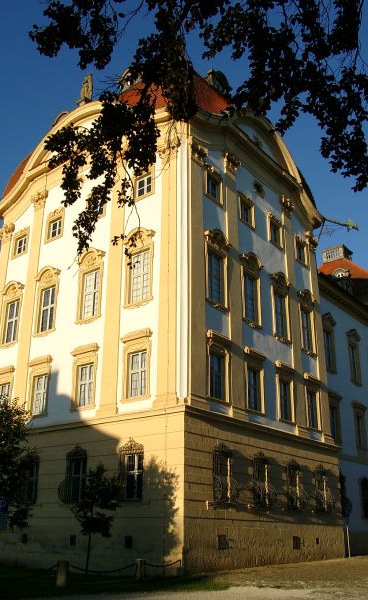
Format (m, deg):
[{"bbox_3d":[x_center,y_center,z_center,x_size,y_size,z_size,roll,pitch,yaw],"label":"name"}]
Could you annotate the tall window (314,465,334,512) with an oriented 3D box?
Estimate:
[{"bbox_3d":[8.050,10.956,34.141,0.481,2.600,1.348,-16,-27,36],"label":"tall window"}]

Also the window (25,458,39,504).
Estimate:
[{"bbox_3d":[-8.010,9.626,31.239,1.156,2.215,0.193,-16,-27,36],"label":"window"}]

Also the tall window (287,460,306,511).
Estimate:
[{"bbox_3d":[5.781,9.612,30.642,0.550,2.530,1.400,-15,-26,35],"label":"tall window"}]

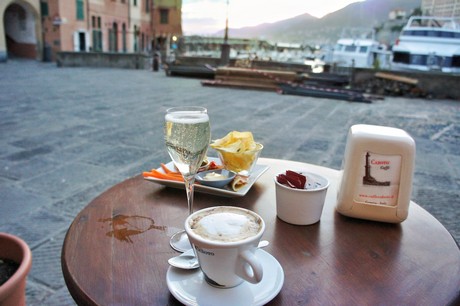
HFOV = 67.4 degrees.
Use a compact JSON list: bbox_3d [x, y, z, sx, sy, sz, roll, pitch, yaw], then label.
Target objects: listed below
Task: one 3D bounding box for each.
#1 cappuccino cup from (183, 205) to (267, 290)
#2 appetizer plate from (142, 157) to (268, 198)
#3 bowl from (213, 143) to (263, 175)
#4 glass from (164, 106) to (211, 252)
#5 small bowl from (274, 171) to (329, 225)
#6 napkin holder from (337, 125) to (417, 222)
[{"bbox_3d":[-0.003,0.119,0.412,0.093,0.070,0.105,-16,24,-42],"label":"cappuccino cup"},{"bbox_3d":[-0.043,0.050,0.734,0.214,0.024,0.173,7,19,21],"label":"appetizer plate"},{"bbox_3d":[0.021,0.016,0.755,0.110,0.058,0.110,0,17,0],"label":"bowl"},{"bbox_3d":[-0.056,0.038,0.484,0.066,0.197,0.066,0,17,0],"label":"glass"},{"bbox_3d":[0.118,0.076,0.585,0.089,0.067,0.089,0,17,0],"label":"small bowl"},{"bbox_3d":[0.257,0.030,0.614,0.111,0.139,0.107,6,18,16],"label":"napkin holder"}]

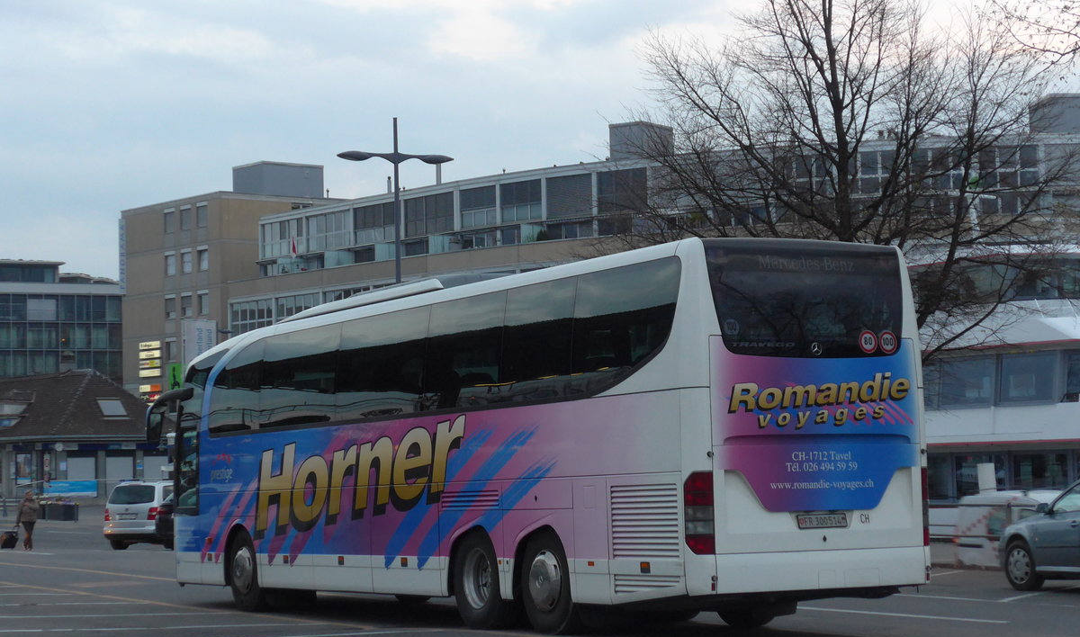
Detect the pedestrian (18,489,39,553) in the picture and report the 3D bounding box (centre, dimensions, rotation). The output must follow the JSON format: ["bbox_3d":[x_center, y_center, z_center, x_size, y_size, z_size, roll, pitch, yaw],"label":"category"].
[{"bbox_3d":[-13.740,5.426,62.000,0.540,1.640,0.400,2,-6,-38],"label":"pedestrian"}]

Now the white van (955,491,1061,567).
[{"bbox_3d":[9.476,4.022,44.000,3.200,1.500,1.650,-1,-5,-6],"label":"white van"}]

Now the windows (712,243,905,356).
[{"bbox_3d":[2.355,-0.163,20.372,2.000,1.020,0.160,1,-13,-29],"label":"windows"}]

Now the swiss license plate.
[{"bbox_3d":[2.462,1.770,20.114,0.513,0.120,0.020,1,-17,-29],"label":"swiss license plate"}]

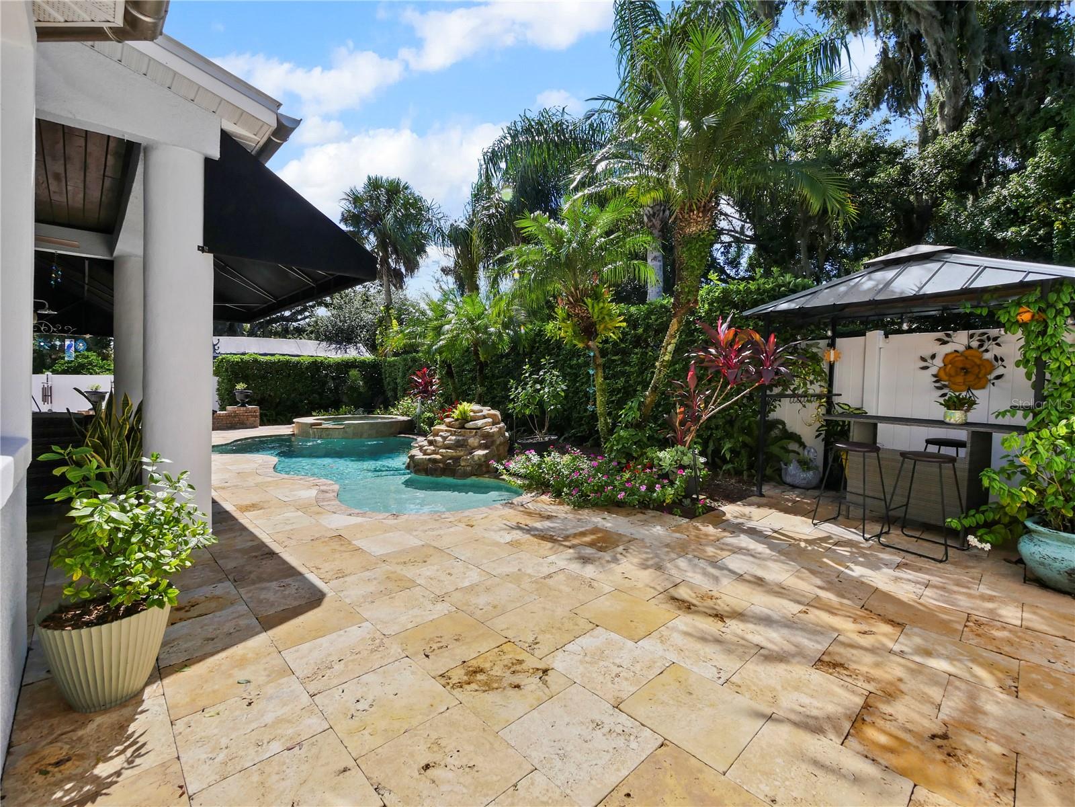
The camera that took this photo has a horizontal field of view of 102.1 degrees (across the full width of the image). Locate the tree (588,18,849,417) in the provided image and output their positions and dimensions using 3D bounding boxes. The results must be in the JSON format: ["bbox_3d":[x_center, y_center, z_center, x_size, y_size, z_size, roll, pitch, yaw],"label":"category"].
[{"bbox_3d":[2.333,-2.029,5.609,3.250,5.880,3.200,1,2,0],"label":"tree"}]

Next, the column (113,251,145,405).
[{"bbox_3d":[-5.361,-0.499,5.782,0.400,2.800,0.400,3,1,45],"label":"column"}]

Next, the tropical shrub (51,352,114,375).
[{"bbox_3d":[-12.911,-0.767,12.310,2.100,1.440,1.900,1,2,0],"label":"tropical shrub"}]

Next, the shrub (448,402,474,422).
[{"bbox_3d":[-1.228,0.144,6.954,0.420,0.340,0.400,2,1,-10],"label":"shrub"}]

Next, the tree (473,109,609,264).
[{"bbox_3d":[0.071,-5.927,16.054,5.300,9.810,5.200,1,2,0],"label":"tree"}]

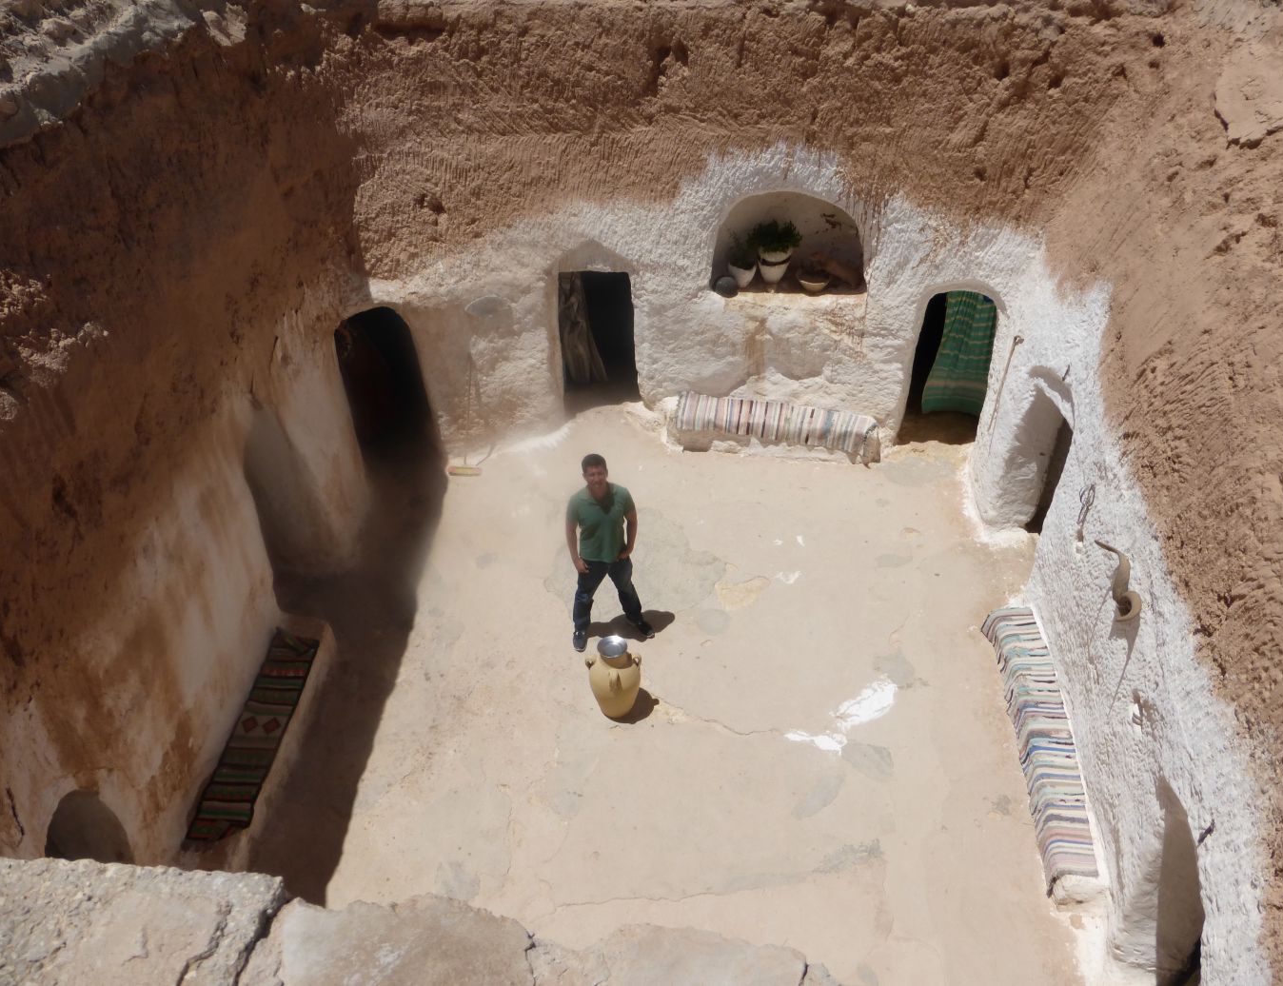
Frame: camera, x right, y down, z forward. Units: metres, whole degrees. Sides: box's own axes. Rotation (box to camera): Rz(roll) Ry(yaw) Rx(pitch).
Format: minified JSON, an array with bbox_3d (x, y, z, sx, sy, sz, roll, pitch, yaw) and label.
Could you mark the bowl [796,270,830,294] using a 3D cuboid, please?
[{"bbox_3d":[1.603,-1.970,8.886,0.330,0.160,0.330,-2,37,0],"label":"bowl"}]

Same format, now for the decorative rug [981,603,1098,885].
[{"bbox_3d":[2.618,1.603,6.310,0.360,0.240,2.130,3,38,6],"label":"decorative rug"}]

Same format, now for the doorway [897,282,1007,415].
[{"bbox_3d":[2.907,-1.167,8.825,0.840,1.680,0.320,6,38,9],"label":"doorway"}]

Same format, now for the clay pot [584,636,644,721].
[{"bbox_3d":[-0.197,1.296,6.597,0.380,0.630,0.380,-2,37,0],"label":"clay pot"}]

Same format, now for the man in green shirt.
[{"bbox_3d":[-0.248,0.424,6.823,0.580,1.740,0.420,-7,38,-6],"label":"man in green shirt"}]

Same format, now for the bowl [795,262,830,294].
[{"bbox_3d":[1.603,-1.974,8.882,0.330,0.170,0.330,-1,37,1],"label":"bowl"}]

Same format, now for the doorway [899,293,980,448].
[{"bbox_3d":[2.917,-1.164,8.903,0.760,1.580,0.300,6,38,9],"label":"doorway"}]

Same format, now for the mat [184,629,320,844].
[{"bbox_3d":[-2.555,1.549,6.366,0.370,0.040,1.680,-2,37,0],"label":"mat"}]

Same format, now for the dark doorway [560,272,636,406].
[{"bbox_3d":[-0.426,-1.550,9.615,0.770,1.480,0.250,-2,37,0],"label":"dark doorway"}]

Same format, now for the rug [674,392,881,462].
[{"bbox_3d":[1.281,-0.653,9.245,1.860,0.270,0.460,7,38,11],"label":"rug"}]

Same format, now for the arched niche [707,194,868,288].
[{"bbox_3d":[1.372,-2.332,8.742,1.420,0.900,0.500,4,38,7],"label":"arched niche"}]

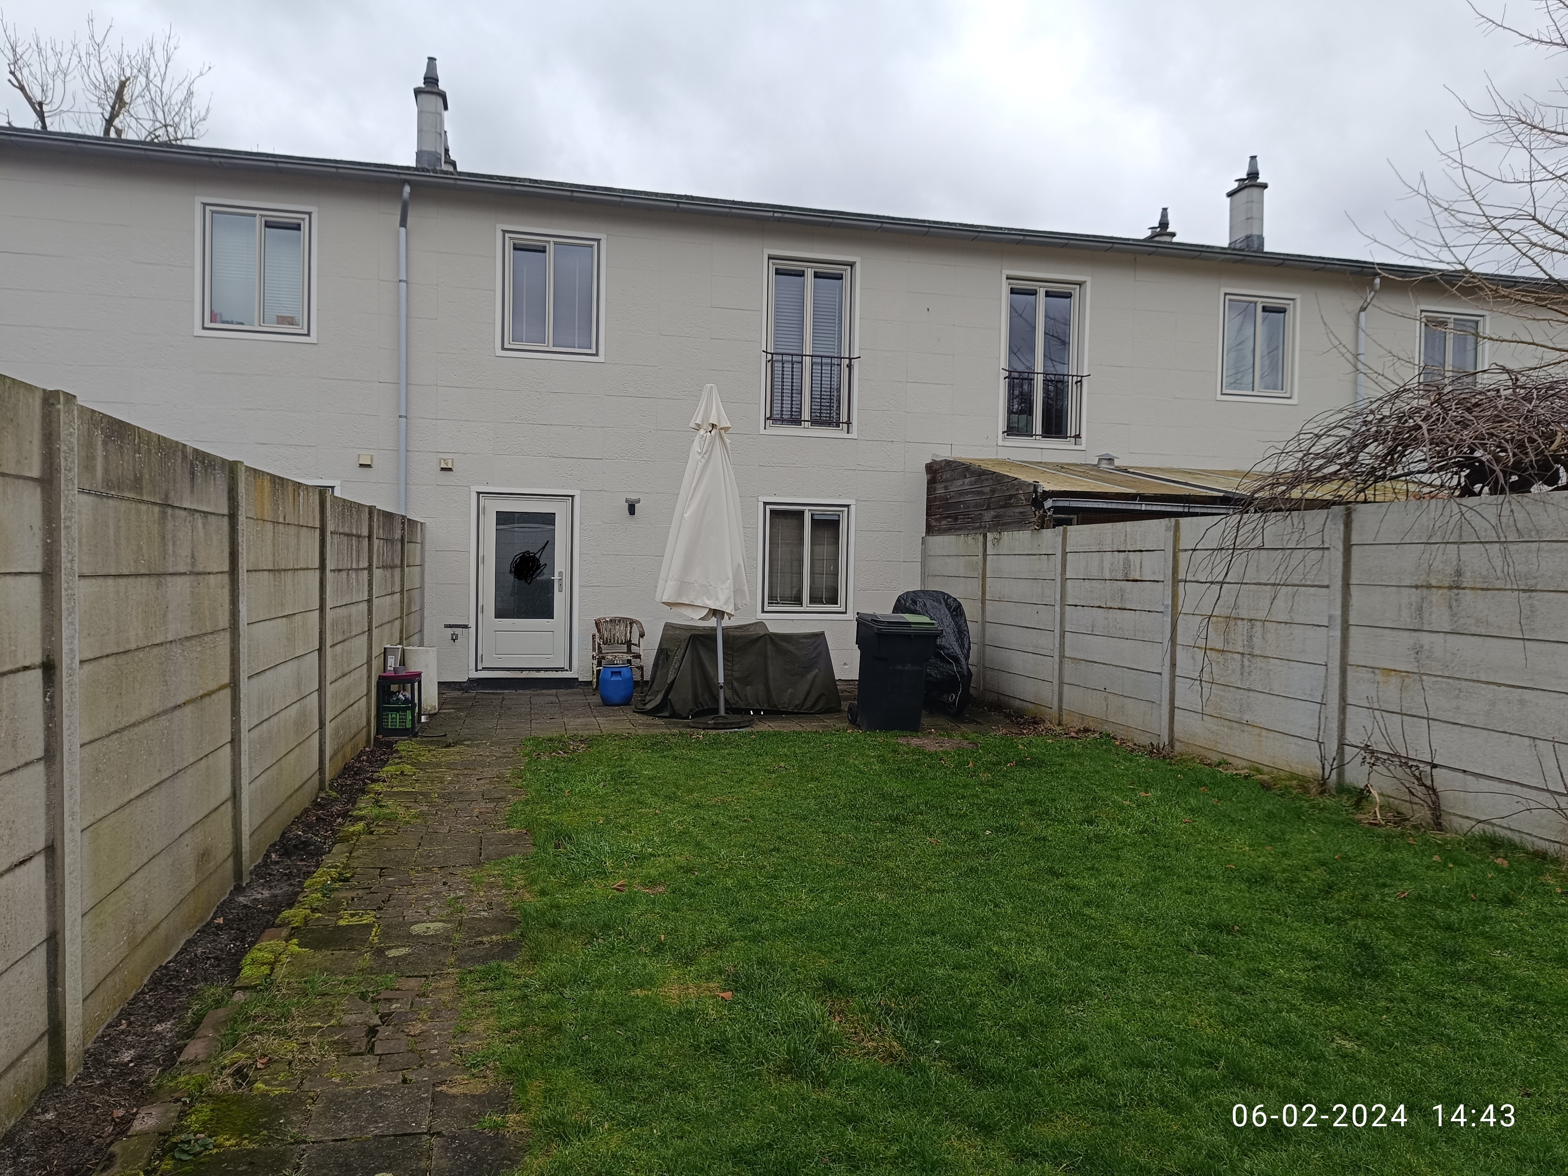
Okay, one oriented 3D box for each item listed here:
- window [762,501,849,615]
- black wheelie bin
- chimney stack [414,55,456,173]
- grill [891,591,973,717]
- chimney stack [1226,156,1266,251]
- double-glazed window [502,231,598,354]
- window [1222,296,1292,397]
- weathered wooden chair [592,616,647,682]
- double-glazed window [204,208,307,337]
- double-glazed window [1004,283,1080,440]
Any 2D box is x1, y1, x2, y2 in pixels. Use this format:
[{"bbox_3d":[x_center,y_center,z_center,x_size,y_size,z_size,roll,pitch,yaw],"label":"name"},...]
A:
[{"bbox_3d":[0.276,-0.359,13.442,1.090,1.360,0.100,1,2,-13],"label":"window"},{"bbox_3d":[1.038,0.787,10.214,0.580,1.070,0.740,1,2,-12],"label":"black wheelie bin"},{"bbox_3d":[-4.779,-6.311,14.768,0.400,1.620,0.600,1,1,-13],"label":"chimney stack"},{"bbox_3d":[1.535,0.671,11.439,0.800,1.260,0.620,2,2,17],"label":"grill"},{"bbox_3d":[7.468,-6.116,17.618,0.400,1.620,0.600,1,1,-13],"label":"chimney stack"},{"bbox_3d":[-2.702,-3.413,12.639,1.090,1.360,0.100,1,2,-13],"label":"double-glazed window"},{"bbox_3d":[6.463,-3.286,14.818,1.090,1.360,0.100,1,2,-13],"label":"window"},{"bbox_3d":[-1.916,0.790,12.638,0.580,0.870,0.550,1,1,-18],"label":"weathered wooden chair"},{"bbox_3d":[-5.769,-3.474,11.910,1.090,1.360,0.100,1,2,-13],"label":"double-glazed window"},{"bbox_3d":[3.358,-2.934,14.178,1.100,2.060,0.120,1,1,-13],"label":"double-glazed window"}]

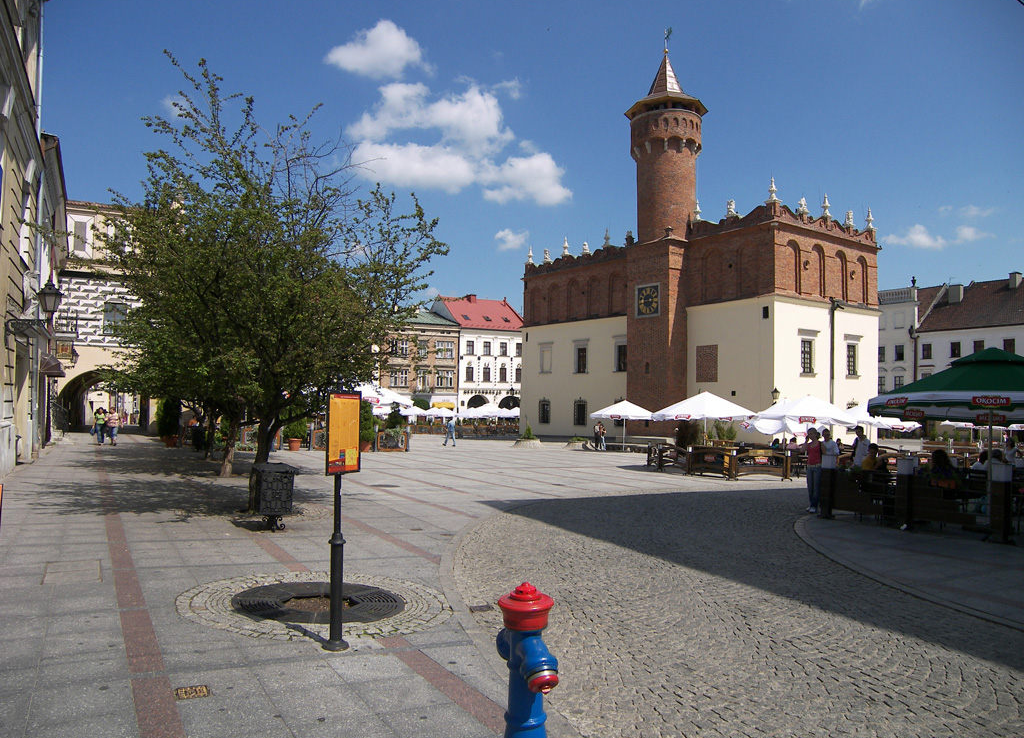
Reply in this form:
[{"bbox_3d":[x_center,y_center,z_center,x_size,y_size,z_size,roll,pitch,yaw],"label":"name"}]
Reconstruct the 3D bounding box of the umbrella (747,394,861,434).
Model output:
[{"bbox_3d":[10.841,2.368,25.923,3.750,2.800,3.750,1,-3,0],"label":"umbrella"}]

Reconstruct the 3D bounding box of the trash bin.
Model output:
[{"bbox_3d":[-3.529,1.889,10.589,0.570,1.000,0.500,2,-3,-29],"label":"trash bin"}]

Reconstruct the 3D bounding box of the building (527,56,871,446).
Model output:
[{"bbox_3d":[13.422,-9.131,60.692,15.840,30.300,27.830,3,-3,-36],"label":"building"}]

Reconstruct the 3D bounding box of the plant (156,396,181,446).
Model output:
[{"bbox_3d":[-14.998,2.336,31.000,1.030,2.180,1.030,1,-3,0],"label":"plant"}]

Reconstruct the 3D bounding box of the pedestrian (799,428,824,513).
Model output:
[{"bbox_3d":[5.821,1.973,13.800,0.500,1.660,0.360,-1,-4,27],"label":"pedestrian"}]

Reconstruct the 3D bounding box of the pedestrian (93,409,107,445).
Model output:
[{"bbox_3d":[-17.609,2.440,30.437,0.550,1.630,0.400,2,-3,-29],"label":"pedestrian"}]

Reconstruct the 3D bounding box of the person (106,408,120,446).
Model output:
[{"bbox_3d":[-17.031,2.431,30.437,0.580,1.630,0.400,2,-3,-29],"label":"person"}]

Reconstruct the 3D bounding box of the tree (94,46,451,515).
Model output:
[{"bbox_3d":[-4.115,-1.486,12.200,5.500,7.700,5.300,1,-3,0],"label":"tree"}]

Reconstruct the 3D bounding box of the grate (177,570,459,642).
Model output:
[{"bbox_3d":[-1.681,2.022,6.200,2.280,0.080,2.280,3,-5,0],"label":"grate"}]

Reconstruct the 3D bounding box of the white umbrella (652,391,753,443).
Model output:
[{"bbox_3d":[7.988,2.438,29.231,3.000,3.020,3.000,2,-3,-33],"label":"white umbrella"}]

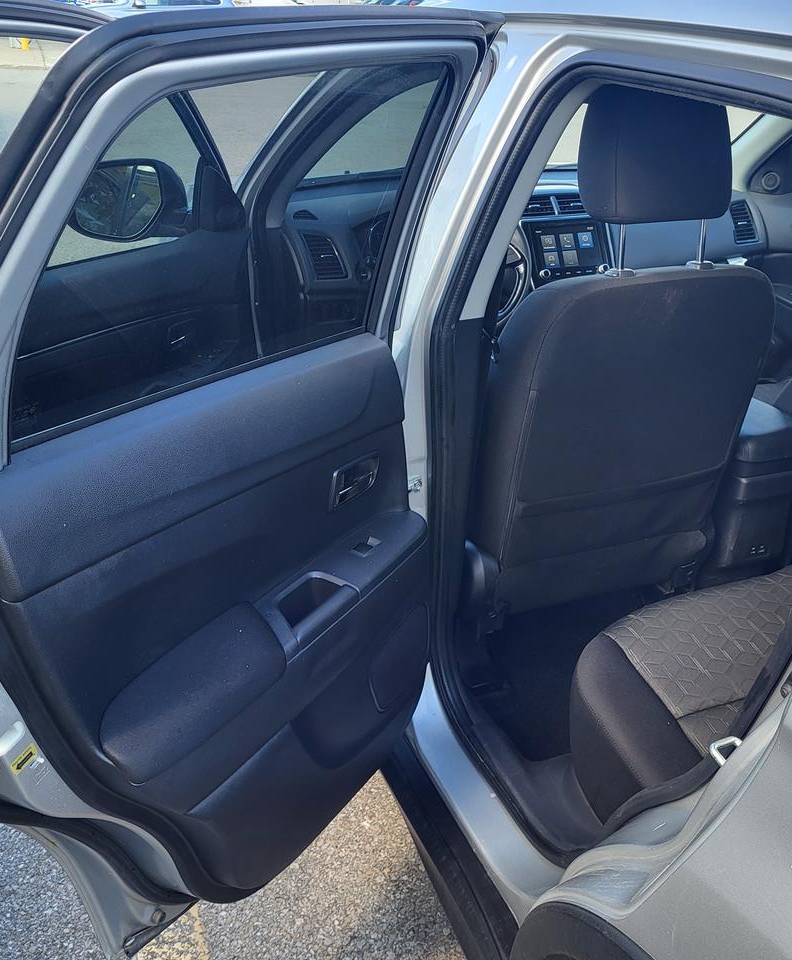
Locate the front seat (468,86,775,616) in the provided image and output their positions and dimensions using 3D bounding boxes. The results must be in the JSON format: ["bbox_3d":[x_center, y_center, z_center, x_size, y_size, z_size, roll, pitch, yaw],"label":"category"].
[{"bbox_3d":[0.300,-0.251,1.931,0.540,1.080,0.750,-9,27,-19],"label":"front seat"}]

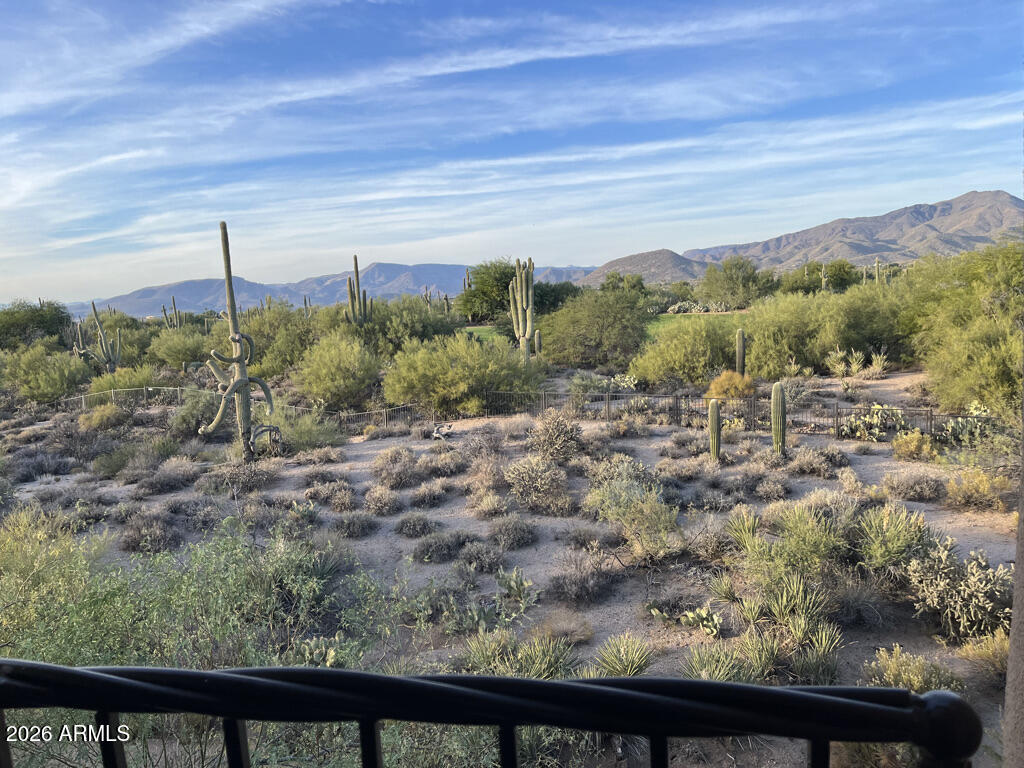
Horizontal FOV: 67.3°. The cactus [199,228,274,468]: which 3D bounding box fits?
[{"bbox_3d":[-9.137,-1.292,25.512,2.520,7.995,1.600,0,6,0],"label":"cactus"}]

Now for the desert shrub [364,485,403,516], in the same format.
[{"bbox_3d":[-2.859,2.518,16.945,0.839,0.626,0.797,-4,8,-10],"label":"desert shrub"}]

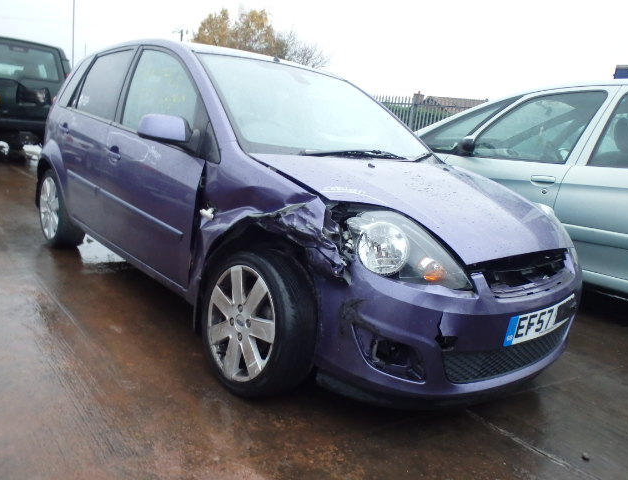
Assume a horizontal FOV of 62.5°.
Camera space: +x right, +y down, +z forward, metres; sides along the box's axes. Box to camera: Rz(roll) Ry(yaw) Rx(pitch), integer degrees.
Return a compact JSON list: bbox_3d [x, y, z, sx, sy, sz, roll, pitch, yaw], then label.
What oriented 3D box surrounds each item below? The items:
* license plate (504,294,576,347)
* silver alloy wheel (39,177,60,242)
[{"bbox_3d":[0.847,0.291,1.901,0.515,0.112,0.030,-5,16,-42],"label":"license plate"},{"bbox_3d":[-1.855,-0.234,3.768,0.145,0.445,0.445,-5,16,-42],"label":"silver alloy wheel"}]

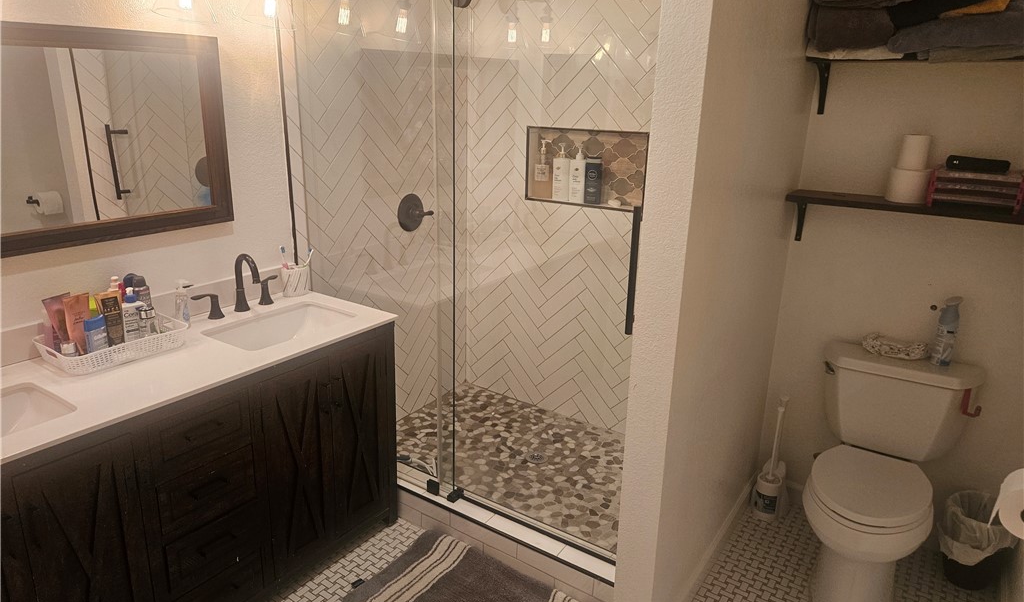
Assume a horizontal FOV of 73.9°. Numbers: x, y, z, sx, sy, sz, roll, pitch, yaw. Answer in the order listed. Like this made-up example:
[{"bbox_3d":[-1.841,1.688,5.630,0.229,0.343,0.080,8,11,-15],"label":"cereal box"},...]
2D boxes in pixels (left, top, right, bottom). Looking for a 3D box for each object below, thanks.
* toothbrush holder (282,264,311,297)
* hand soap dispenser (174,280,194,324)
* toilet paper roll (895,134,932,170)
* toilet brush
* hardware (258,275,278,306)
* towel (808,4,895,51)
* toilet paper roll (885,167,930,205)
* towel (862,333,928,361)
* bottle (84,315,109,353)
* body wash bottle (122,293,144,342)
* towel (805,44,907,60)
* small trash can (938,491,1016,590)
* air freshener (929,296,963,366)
[{"bbox_3d":[-0.823,-0.074,2.596,0.089,0.105,0.103,12,20,31],"label":"toothbrush holder"},{"bbox_3d":[-1.122,0.006,2.332,0.045,0.166,0.057,13,21,33],"label":"hand soap dispenser"},{"bbox_3d":[1.352,-0.500,2.281,0.084,0.104,0.084,13,21,33],"label":"toilet paper roll"},{"bbox_3d":[1.084,0.639,2.778,0.114,0.517,0.129,17,23,41],"label":"toilet brush"},{"bbox_3d":[-0.892,-0.041,2.503,0.054,0.091,0.093,12,20,31],"label":"hardware"},{"bbox_3d":[1.131,-0.887,2.237,0.251,0.133,0.202,12,20,31],"label":"towel"},{"bbox_3d":[1.350,-0.390,2.316,0.121,0.106,0.121,13,21,33],"label":"toilet paper roll"},{"bbox_3d":[1.366,0.167,2.432,0.202,0.049,0.079,12,20,31],"label":"towel"},{"bbox_3d":[-1.168,0.108,1.911,0.032,0.132,0.052,6,18,14],"label":"bottle"},{"bbox_3d":[-1.194,0.043,2.170,0.048,0.183,0.072,13,21,33],"label":"body wash bottle"},{"bbox_3d":[1.145,-0.814,2.249,0.290,0.041,0.207,12,20,31],"label":"towel"},{"bbox_3d":[1.661,0.879,2.456,0.209,0.275,0.209,13,21,33],"label":"small trash can"},{"bbox_3d":[1.512,0.104,2.365,0.064,0.244,0.062,-10,21,-31],"label":"air freshener"}]

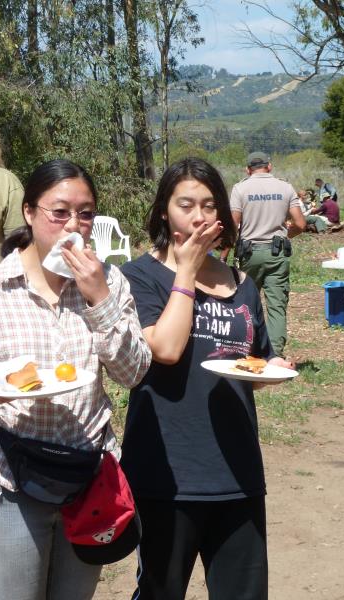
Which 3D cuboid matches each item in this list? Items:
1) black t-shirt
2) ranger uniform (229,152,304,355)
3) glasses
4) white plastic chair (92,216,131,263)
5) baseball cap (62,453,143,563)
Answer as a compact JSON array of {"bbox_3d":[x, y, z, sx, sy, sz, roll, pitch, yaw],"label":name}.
[{"bbox_3d":[0.062,0.185,3.520,0.380,0.610,0.270,0,5,-16],"label":"black t-shirt"},{"bbox_3d":[0.820,-0.373,12.500,0.620,1.800,0.400,1,5,6],"label":"ranger uniform"},{"bbox_3d":[-0.245,-0.201,3.380,0.133,0.040,0.130,-2,14,-27],"label":"glasses"},{"bbox_3d":[-0.941,-0.732,20.300,0.570,0.880,0.570,-4,7,-44],"label":"white plastic chair"},{"bbox_3d":[-0.158,0.468,3.270,0.170,0.245,0.130,-14,-14,-4],"label":"baseball cap"}]

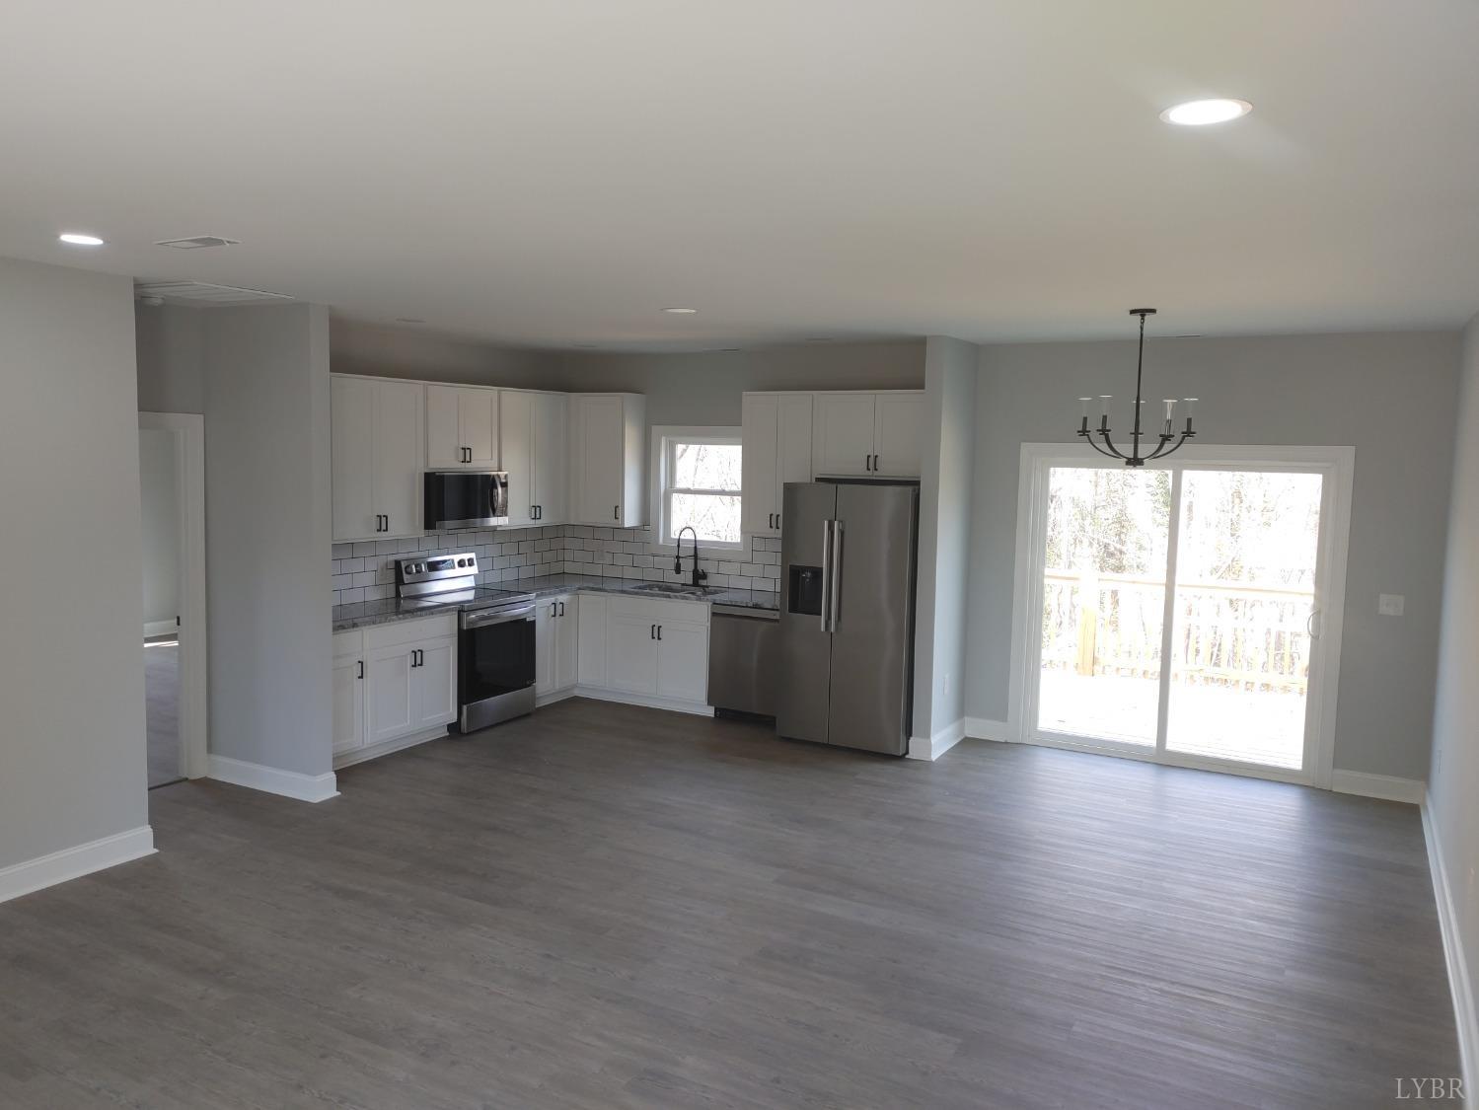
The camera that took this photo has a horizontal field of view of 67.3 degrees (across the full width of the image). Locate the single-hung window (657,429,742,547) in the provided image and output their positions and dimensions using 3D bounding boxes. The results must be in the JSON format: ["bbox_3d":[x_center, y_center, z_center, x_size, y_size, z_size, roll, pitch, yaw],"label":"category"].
[{"bbox_3d":[-0.293,-0.502,8.831,0.875,0.980,0.100,4,6,29],"label":"single-hung window"}]

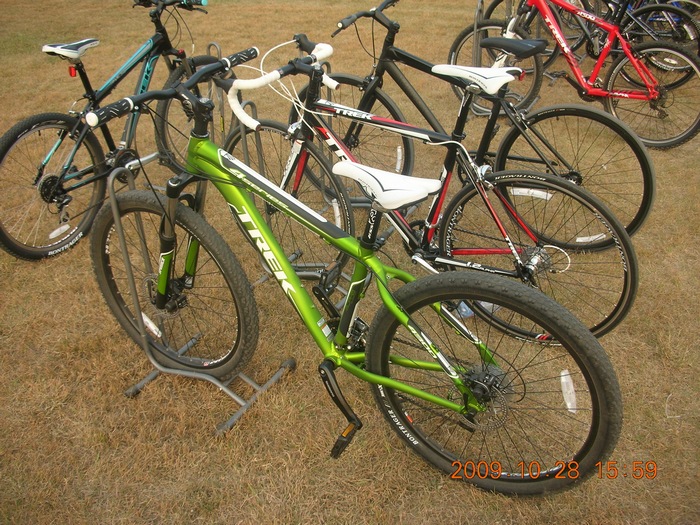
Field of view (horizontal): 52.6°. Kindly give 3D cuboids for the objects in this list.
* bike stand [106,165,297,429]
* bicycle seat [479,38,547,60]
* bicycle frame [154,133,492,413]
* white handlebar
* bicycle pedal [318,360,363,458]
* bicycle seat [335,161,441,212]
[{"bbox_3d":[-0.495,0.069,2.229,0.480,0.750,0.420,13,30,25],"label":"bike stand"},{"bbox_3d":[0.658,-0.862,2.864,0.275,0.080,0.155,14,34,28],"label":"bicycle seat"},{"bbox_3d":[-0.109,-0.001,1.911,1.060,0.640,0.170,13,31,25],"label":"bicycle frame"},{"bbox_3d":[-0.217,-0.630,2.498,0.150,0.180,0.440,23,40,37],"label":"white handlebar"},{"bbox_3d":[-0.041,0.411,1.930,0.150,0.220,0.130,13,32,25],"label":"bicycle pedal"},{"bbox_3d":[0.078,-0.183,1.695,0.275,0.080,0.155,13,31,25],"label":"bicycle seat"}]

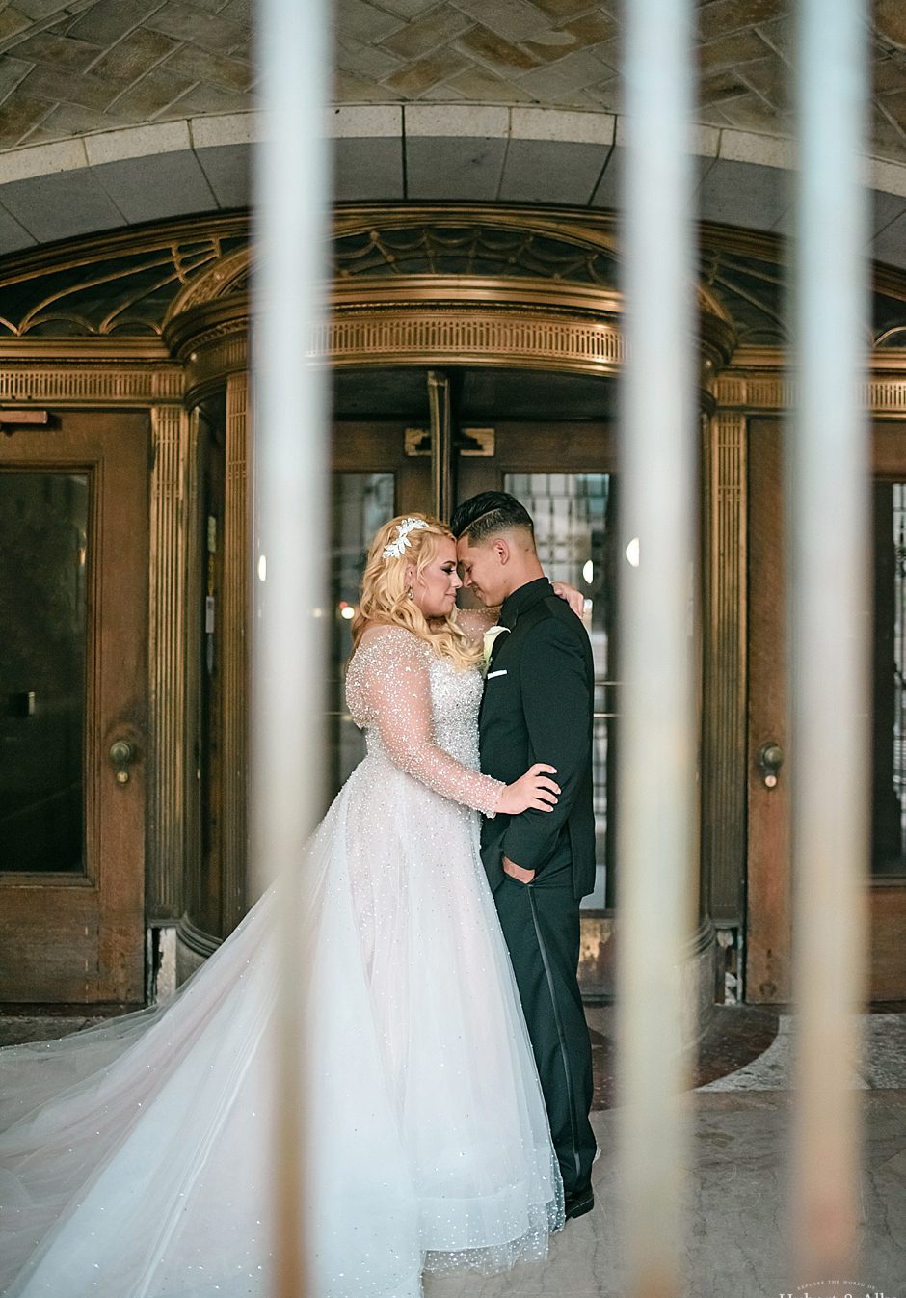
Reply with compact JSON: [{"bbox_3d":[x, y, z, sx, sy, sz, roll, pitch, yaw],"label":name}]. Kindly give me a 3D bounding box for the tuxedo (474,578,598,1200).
[{"bbox_3d":[0.188,0.545,3.200,0.320,1.470,0.520,0,0,-20],"label":"tuxedo"}]

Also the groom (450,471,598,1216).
[{"bbox_3d":[0.165,0.468,3.190,0.370,1.730,0.530,0,0,-20],"label":"groom"}]

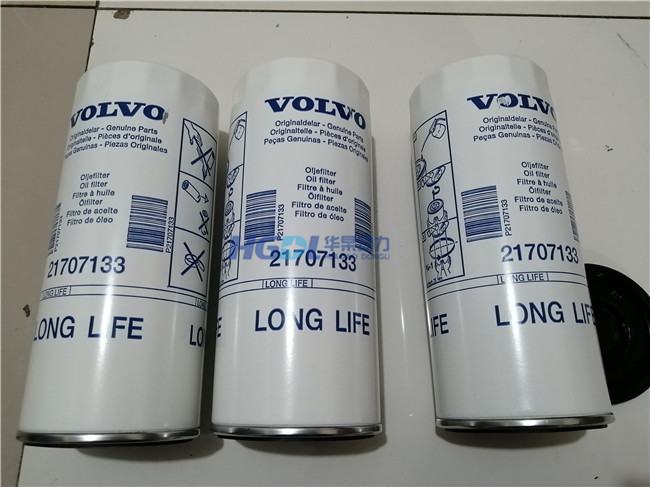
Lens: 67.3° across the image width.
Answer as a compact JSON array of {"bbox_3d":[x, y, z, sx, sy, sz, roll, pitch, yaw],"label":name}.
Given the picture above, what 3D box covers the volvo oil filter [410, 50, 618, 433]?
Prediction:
[{"bbox_3d":[0.128,0.001,0.364,0.112,0.112,0.256,3,72,-15],"label":"volvo oil filter"}]

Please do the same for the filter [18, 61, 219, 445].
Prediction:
[{"bbox_3d":[-0.140,0.007,0.358,0.112,0.112,0.256,-3,72,6],"label":"filter"}]

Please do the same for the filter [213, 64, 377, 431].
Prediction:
[{"bbox_3d":[-0.019,0.006,0.366,0.111,0.111,0.258,7,71,-21],"label":"filter"}]

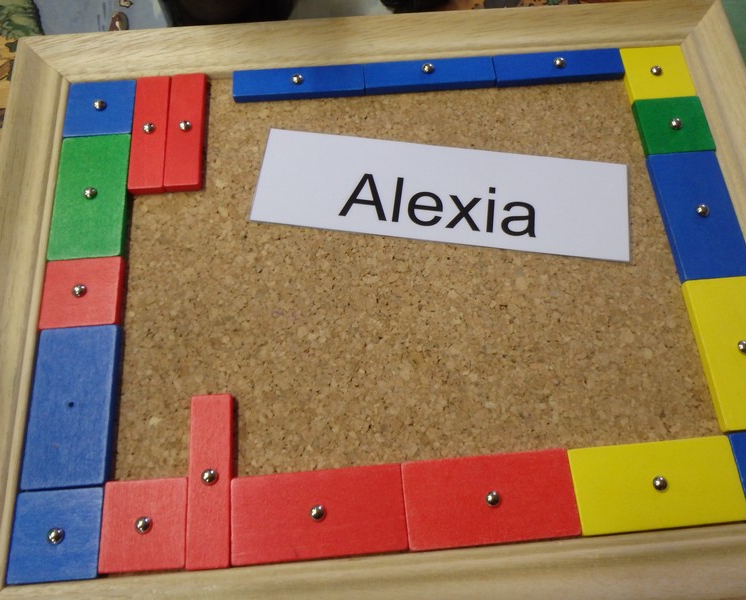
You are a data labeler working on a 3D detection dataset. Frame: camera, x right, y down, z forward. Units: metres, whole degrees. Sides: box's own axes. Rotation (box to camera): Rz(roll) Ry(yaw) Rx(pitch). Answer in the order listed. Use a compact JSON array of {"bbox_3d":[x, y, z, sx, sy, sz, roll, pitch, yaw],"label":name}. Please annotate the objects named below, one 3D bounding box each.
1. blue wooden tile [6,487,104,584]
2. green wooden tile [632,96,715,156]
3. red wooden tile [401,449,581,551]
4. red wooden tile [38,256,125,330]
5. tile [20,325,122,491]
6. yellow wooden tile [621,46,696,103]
[{"bbox_3d":[-0.091,0.068,0.188,0.025,0.004,0.025,-4,68,-2],"label":"blue wooden tile"},{"bbox_3d":[0.113,-0.064,0.243,0.025,0.004,0.025,-4,68,-2],"label":"green wooden tile"},{"bbox_3d":[0.035,0.059,0.193,0.050,0.004,0.025,-4,68,-2],"label":"red wooden tile"},{"bbox_3d":[-0.097,-0.002,0.217,0.025,0.004,0.025,-4,68,-2],"label":"red wooden tile"},{"bbox_3d":[-0.093,0.033,0.202,0.024,0.004,0.050,-4,68,-2],"label":"tile"},{"bbox_3d":[0.110,-0.087,0.253,0.025,0.004,0.025,-4,68,-2],"label":"yellow wooden tile"}]

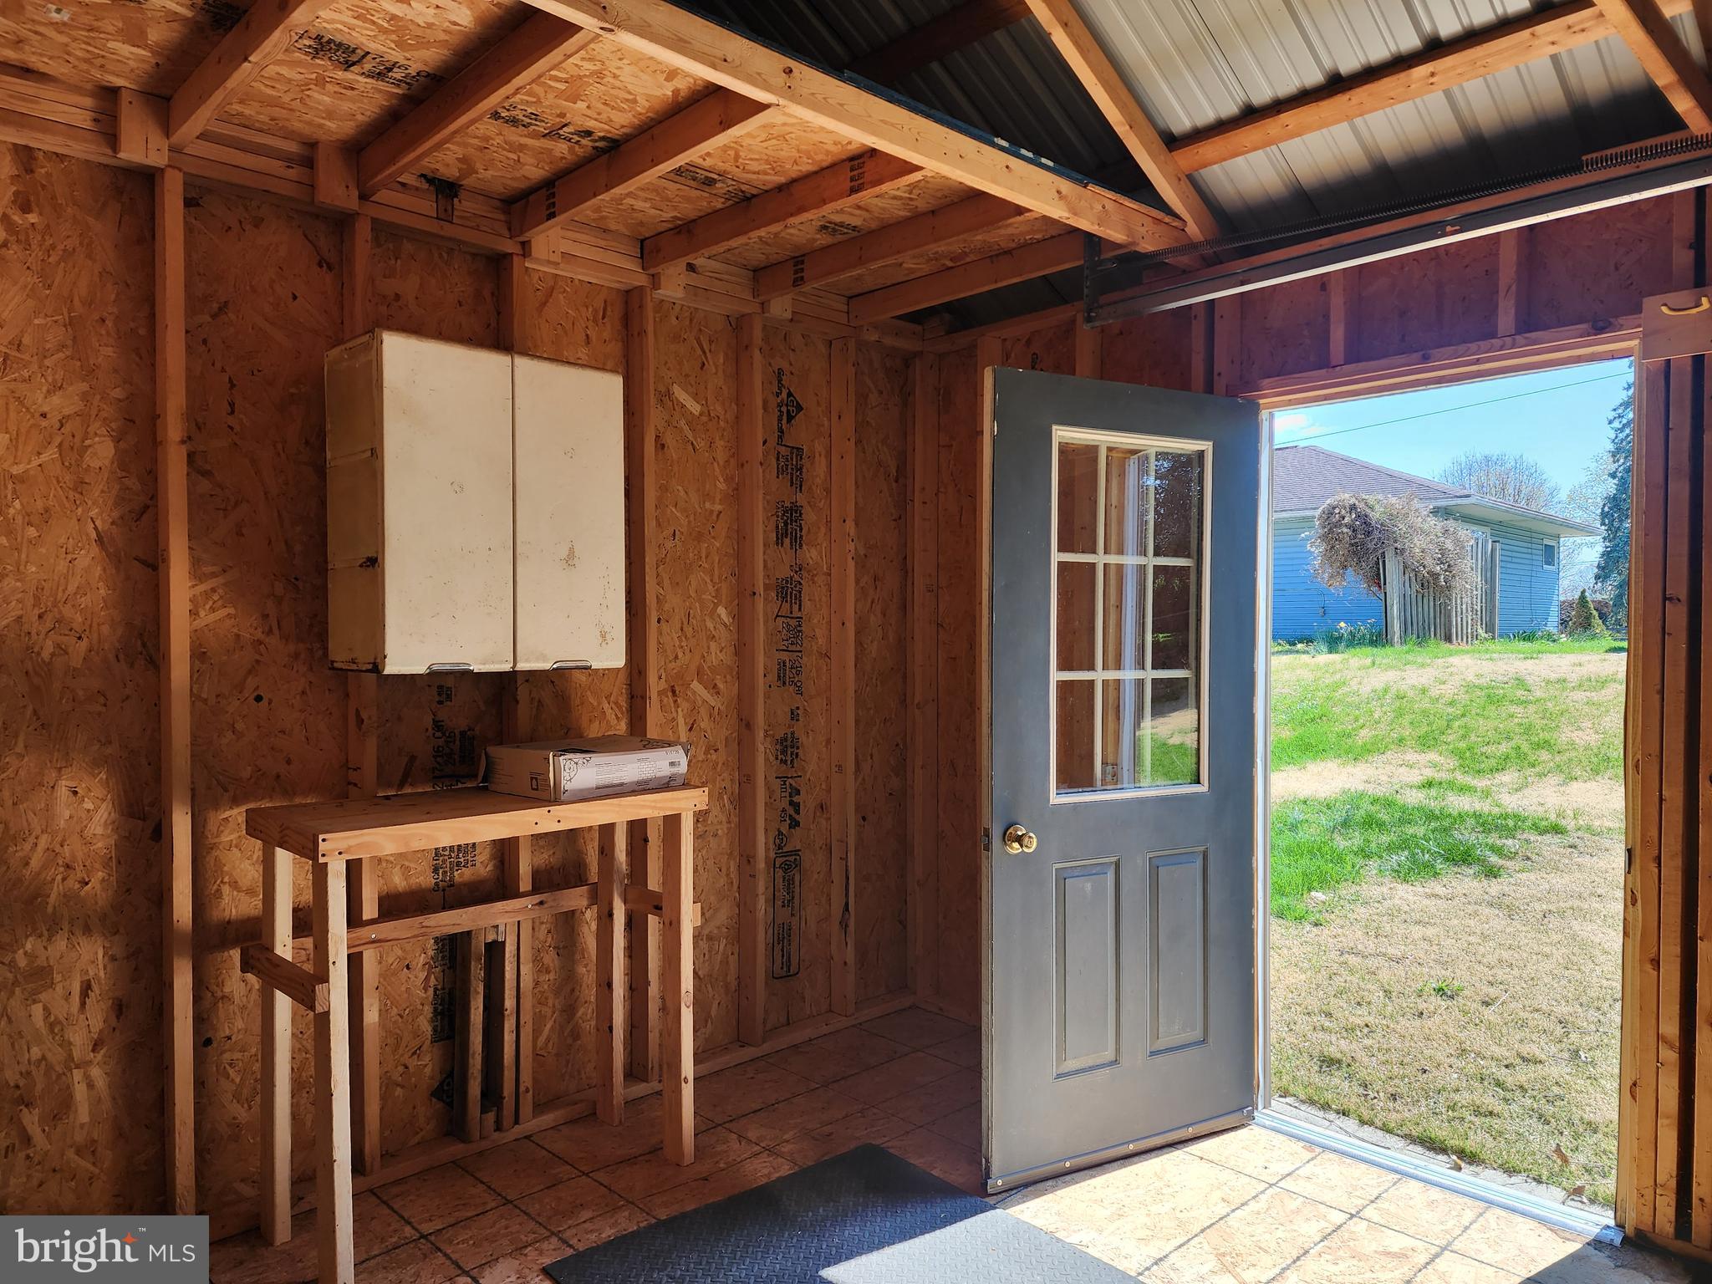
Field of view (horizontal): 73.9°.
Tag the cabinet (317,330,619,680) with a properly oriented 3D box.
[{"bbox_3d":[-0.922,-0.311,2.808,0.622,0.747,0.308,-1,1,-45],"label":"cabinet"}]

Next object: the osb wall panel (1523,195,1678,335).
[{"bbox_3d":[1.776,-0.901,2.731,0.014,0.275,0.320,-1,1,-45],"label":"osb wall panel"}]

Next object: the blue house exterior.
[{"bbox_3d":[10.682,-2.480,28.278,11.300,4.700,10.865,1,1,43],"label":"blue house exterior"}]

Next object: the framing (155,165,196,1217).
[{"bbox_3d":[-1.506,0.145,2.513,0.038,2.344,0.089,-1,1,-45],"label":"framing"}]

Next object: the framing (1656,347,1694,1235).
[{"bbox_3d":[1.871,0.276,2.584,0.089,2.120,0.038,-1,1,-45],"label":"framing"}]

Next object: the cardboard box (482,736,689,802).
[{"bbox_3d":[-0.697,0.322,2.937,0.323,0.111,0.377,1,1,43],"label":"cardboard box"}]

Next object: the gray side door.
[{"bbox_3d":[0.712,0.341,2.988,0.875,2.020,0.044,-1,1,-26],"label":"gray side door"}]

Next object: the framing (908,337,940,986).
[{"bbox_3d":[0.257,0.115,4.189,0.089,2.344,0.042,-1,1,-45],"label":"framing"}]

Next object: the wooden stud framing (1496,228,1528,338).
[{"bbox_3d":[1.624,-0.882,2.811,0.089,0.270,0.038,-1,1,-45],"label":"wooden stud framing"}]

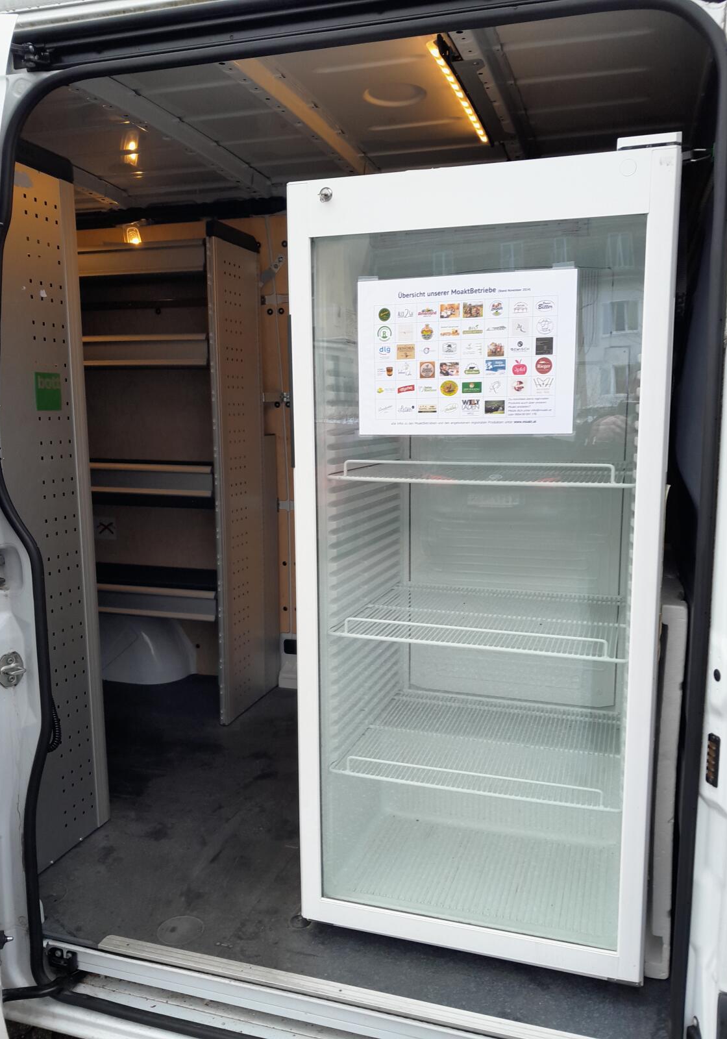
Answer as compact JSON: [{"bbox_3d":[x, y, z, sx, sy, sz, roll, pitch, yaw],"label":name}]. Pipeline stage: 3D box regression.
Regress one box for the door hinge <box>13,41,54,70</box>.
[{"bbox_3d":[-0.612,-0.860,1.448,0.063,0.042,0.058,2,8,16],"label":"door hinge"}]

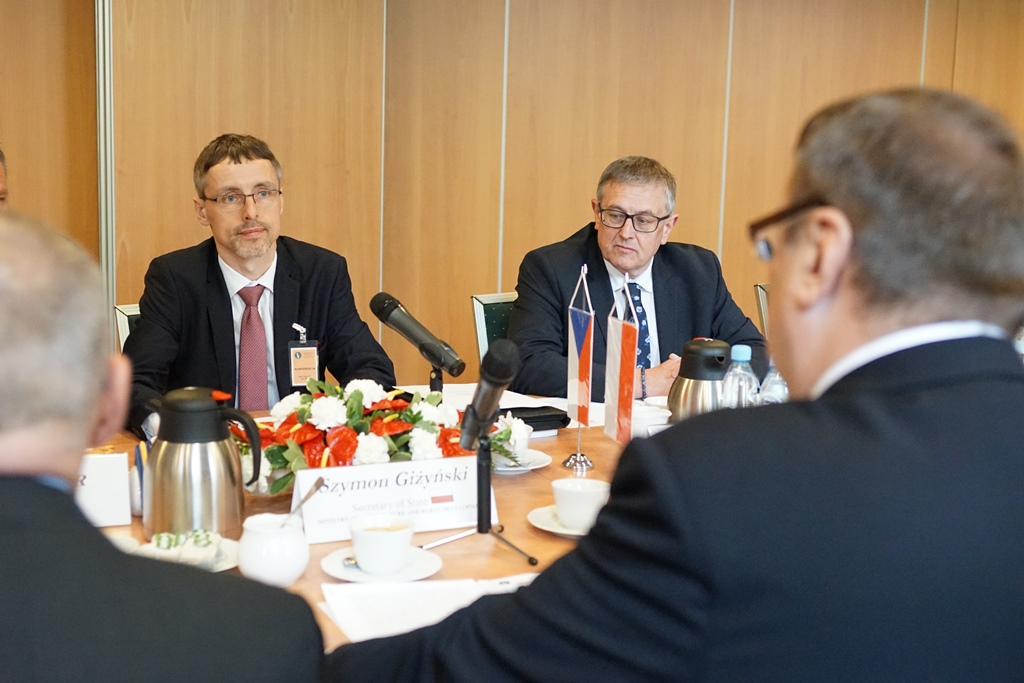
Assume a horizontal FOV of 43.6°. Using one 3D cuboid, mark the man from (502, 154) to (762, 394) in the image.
[{"bbox_3d":[0.306,0.252,2.705,0.580,1.272,0.820,-1,8,-17],"label":"man"}]

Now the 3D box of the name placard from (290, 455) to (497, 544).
[{"bbox_3d":[-0.164,0.213,1.790,0.280,0.088,0.100,-2,9,-26],"label":"name placard"}]

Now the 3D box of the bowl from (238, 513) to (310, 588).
[{"bbox_3d":[-0.285,0.249,1.535,0.087,0.077,0.087,2,8,0],"label":"bowl"}]

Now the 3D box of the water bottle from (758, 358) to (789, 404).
[{"bbox_3d":[0.434,0.123,2.104,0.066,0.216,0.066,2,8,0],"label":"water bottle"}]

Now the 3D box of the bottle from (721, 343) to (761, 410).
[{"bbox_3d":[0.377,0.116,2.135,0.066,0.218,0.066,2,8,0],"label":"bottle"}]

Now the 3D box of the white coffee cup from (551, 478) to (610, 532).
[{"bbox_3d":[0.098,0.230,1.782,0.082,0.062,0.084,2,8,0],"label":"white coffee cup"}]

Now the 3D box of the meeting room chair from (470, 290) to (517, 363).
[{"bbox_3d":[0.216,0.391,2.901,0.470,0.939,0.570,-2,8,-24],"label":"meeting room chair"}]

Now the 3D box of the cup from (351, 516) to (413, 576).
[{"bbox_3d":[-0.158,0.251,1.566,0.082,0.062,0.084,2,8,0],"label":"cup"}]

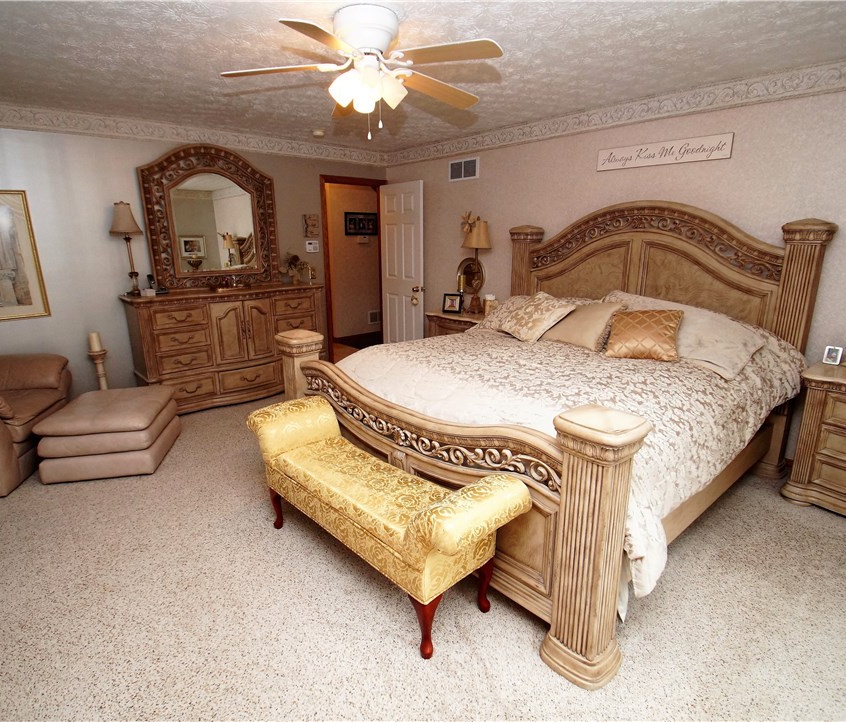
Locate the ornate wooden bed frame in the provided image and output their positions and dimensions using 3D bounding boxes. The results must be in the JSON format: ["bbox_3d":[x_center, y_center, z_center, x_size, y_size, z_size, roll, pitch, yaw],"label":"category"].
[{"bbox_3d":[0.747,-0.108,2.821,2.310,1.710,2.170,-14,21,-39],"label":"ornate wooden bed frame"}]

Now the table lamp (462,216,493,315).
[{"bbox_3d":[0.526,-0.923,4.417,0.300,0.905,0.300,-1,16,0],"label":"table lamp"}]

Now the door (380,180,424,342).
[{"bbox_3d":[-0.237,-1.004,5.345,0.040,2.030,0.720,-15,21,-40],"label":"door"}]

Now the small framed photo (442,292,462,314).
[{"bbox_3d":[0.295,-0.584,4.532,0.185,0.205,0.030,7,6,24],"label":"small framed photo"}]

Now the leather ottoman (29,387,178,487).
[{"bbox_3d":[-2.197,0.493,3.240,0.664,0.410,0.667,-4,16,-11],"label":"leather ottoman"}]

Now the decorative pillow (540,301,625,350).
[{"bbox_3d":[1.155,-0.279,3.287,0.460,0.140,0.440,13,60,40],"label":"decorative pillow"}]

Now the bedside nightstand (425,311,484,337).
[{"bbox_3d":[0.452,-0.129,4.661,0.460,0.730,0.720,-14,21,-39],"label":"bedside nightstand"}]

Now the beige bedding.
[{"bbox_3d":[0.798,0.083,2.825,2.050,0.580,2.080,-14,21,-39],"label":"beige bedding"}]

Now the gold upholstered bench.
[{"bbox_3d":[-0.273,0.657,2.171,1.495,0.645,0.430,15,22,42],"label":"gold upholstered bench"}]

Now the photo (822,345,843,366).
[{"bbox_3d":[2.409,-0.025,2.665,0.025,0.098,0.073,-1,13,-42],"label":"photo"}]

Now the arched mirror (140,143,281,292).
[{"bbox_3d":[-1.941,-1.331,4.240,1.140,1.250,0.080,-14,21,-39],"label":"arched mirror"}]

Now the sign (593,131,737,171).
[{"bbox_3d":[1.677,-1.477,3.230,0.020,0.155,0.913,-15,21,-40],"label":"sign"}]

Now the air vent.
[{"bbox_3d":[0.403,-1.935,4.572,0.025,0.200,0.420,-14,21,-39],"label":"air vent"}]

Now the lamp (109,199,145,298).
[{"bbox_3d":[-2.432,-0.919,3.744,0.245,0.760,0.245,-14,21,-39],"label":"lamp"}]

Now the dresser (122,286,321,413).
[{"bbox_3d":[-1.766,-0.137,4.310,1.660,1.020,0.520,-15,21,-40],"label":"dresser"}]

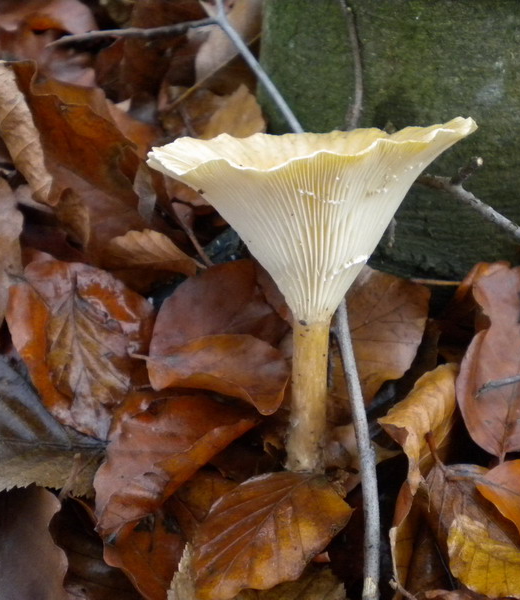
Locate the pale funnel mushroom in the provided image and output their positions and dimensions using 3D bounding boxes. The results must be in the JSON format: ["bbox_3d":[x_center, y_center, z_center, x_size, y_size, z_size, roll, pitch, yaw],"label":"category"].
[{"bbox_3d":[0.017,0.002,0.262,0.101,0.113,0.096,3,19,0],"label":"pale funnel mushroom"}]

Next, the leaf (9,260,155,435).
[{"bbox_3d":[-0.067,0.018,0.303,0.050,0.015,0.072,-11,58,-11],"label":"leaf"}]

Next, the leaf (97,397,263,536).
[{"bbox_3d":[-0.028,0.055,0.268,0.036,0.015,0.055,34,66,30],"label":"leaf"}]

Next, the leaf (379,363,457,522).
[{"bbox_3d":[0.053,0.048,0.272,0.026,0.020,0.056,8,63,25],"label":"leaf"}]

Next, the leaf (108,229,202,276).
[{"bbox_3d":[-0.045,-0.020,0.345,0.040,0.014,0.024,24,35,27],"label":"leaf"}]

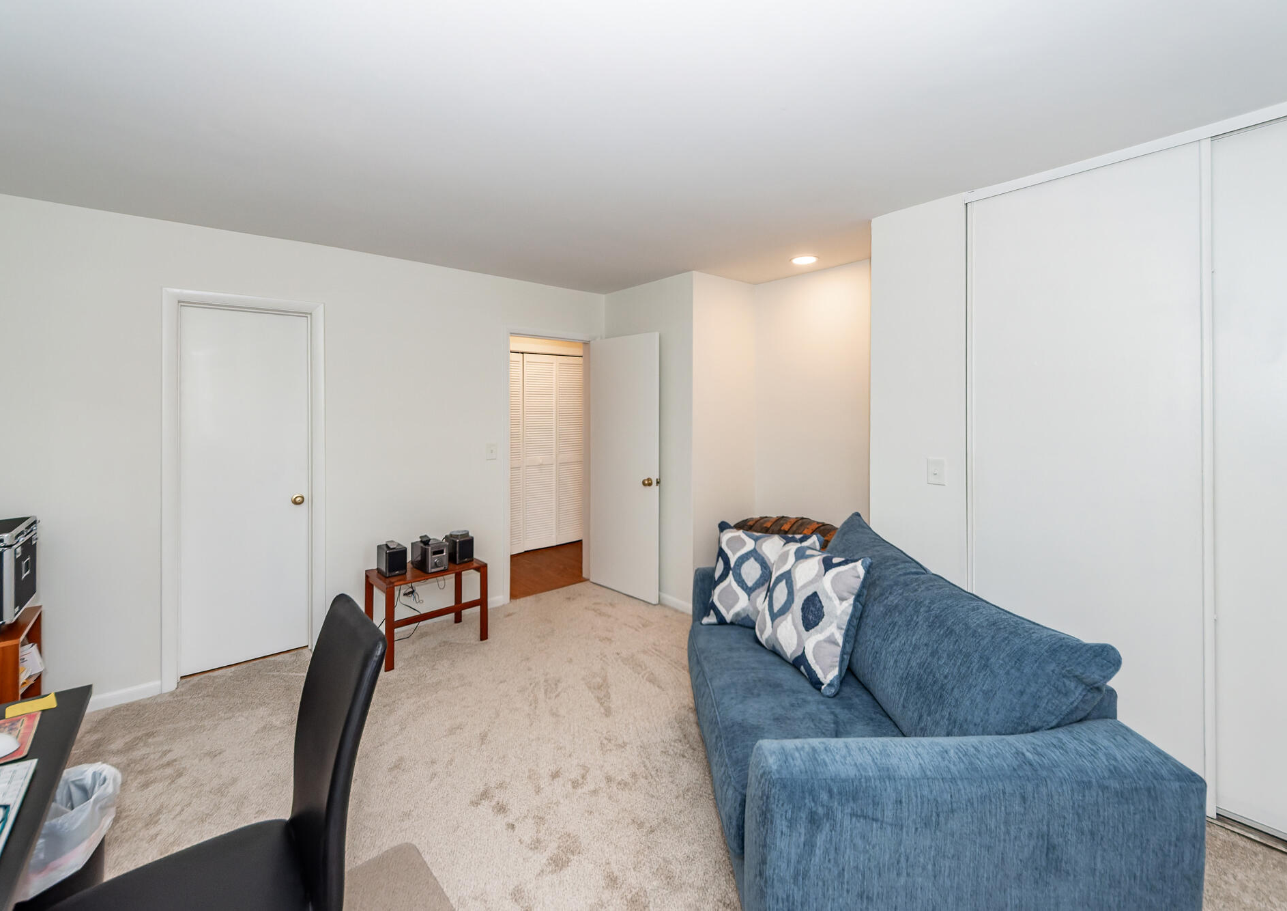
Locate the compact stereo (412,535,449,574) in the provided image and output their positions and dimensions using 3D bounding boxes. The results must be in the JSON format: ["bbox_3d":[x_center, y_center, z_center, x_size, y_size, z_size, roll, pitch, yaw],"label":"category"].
[{"bbox_3d":[-1.343,0.626,2.868,0.232,0.159,0.133,3,5,43],"label":"compact stereo"}]

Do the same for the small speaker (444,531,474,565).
[{"bbox_3d":[-1.187,0.601,2.949,0.111,0.157,0.176,-3,5,-44],"label":"small speaker"}]

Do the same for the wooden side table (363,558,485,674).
[{"bbox_3d":[-1.340,0.937,2.835,0.581,0.490,0.394,-3,5,-44],"label":"wooden side table"}]

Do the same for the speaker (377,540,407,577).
[{"bbox_3d":[-1.526,0.631,2.767,0.111,0.157,0.182,-3,5,-45],"label":"speaker"}]

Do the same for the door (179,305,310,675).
[{"bbox_3d":[-2.291,0.203,2.645,0.556,2.020,0.040,-3,4,-37],"label":"door"}]

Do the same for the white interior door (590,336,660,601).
[{"bbox_3d":[-0.161,0.094,3.613,0.725,2.020,0.040,3,5,41],"label":"white interior door"}]

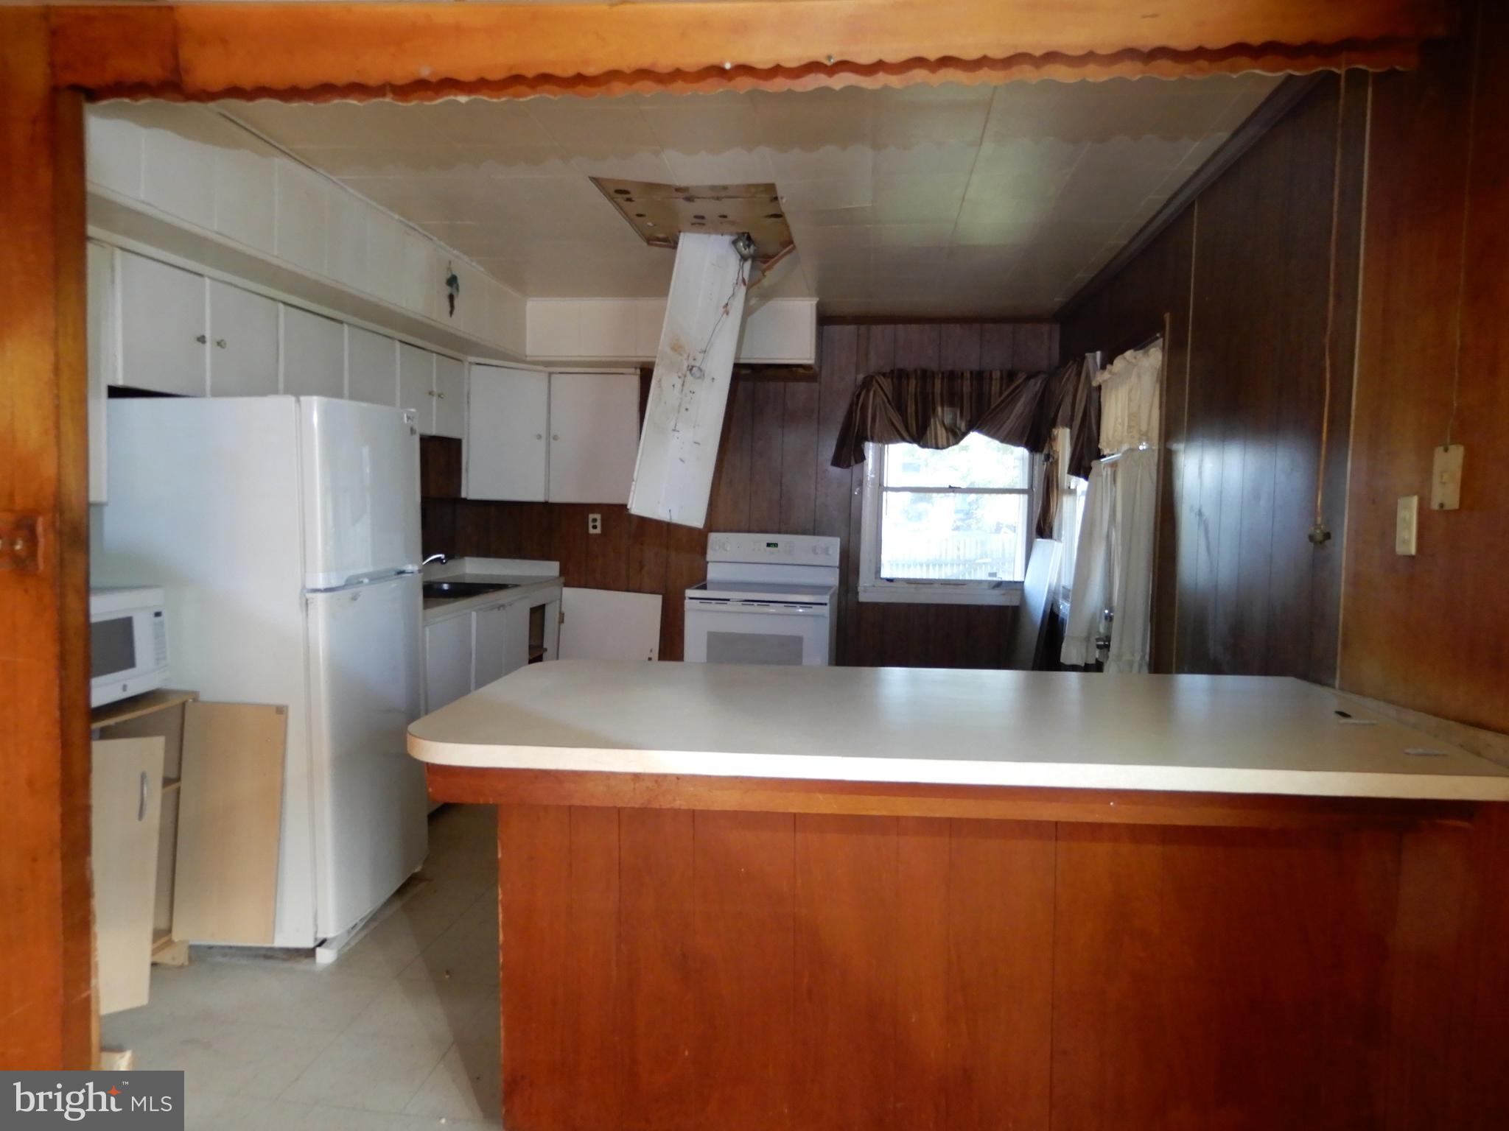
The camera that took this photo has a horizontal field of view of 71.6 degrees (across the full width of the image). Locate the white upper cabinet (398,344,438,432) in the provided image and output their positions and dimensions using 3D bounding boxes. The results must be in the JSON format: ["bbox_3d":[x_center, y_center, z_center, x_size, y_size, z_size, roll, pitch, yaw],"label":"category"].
[{"bbox_3d":[-1.754,-0.839,4.983,0.300,0.410,0.385,2,4,7],"label":"white upper cabinet"}]

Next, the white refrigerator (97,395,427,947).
[{"bbox_3d":[-1.544,0.318,3.409,0.700,1.670,0.690,2,4,7],"label":"white refrigerator"}]

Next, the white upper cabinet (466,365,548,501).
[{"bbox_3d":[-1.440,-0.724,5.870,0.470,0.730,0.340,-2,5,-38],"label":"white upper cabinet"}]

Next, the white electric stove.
[{"bbox_3d":[0.047,0.440,5.732,0.760,1.195,0.670,2,4,7],"label":"white electric stove"}]

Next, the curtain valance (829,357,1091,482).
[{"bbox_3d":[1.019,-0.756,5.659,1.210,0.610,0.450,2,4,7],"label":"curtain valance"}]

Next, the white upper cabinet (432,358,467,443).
[{"bbox_3d":[-1.710,-0.861,5.349,0.300,0.410,0.350,2,4,7],"label":"white upper cabinet"}]

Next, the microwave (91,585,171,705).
[{"bbox_3d":[-1.909,0.221,2.776,0.380,0.285,0.500,1,4,4],"label":"microwave"}]

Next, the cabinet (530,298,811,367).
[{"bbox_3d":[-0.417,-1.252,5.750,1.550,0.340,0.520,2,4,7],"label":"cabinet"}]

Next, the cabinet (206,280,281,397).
[{"bbox_3d":[-1.916,-0.759,3.635,0.300,0.410,0.420,2,4,7],"label":"cabinet"}]

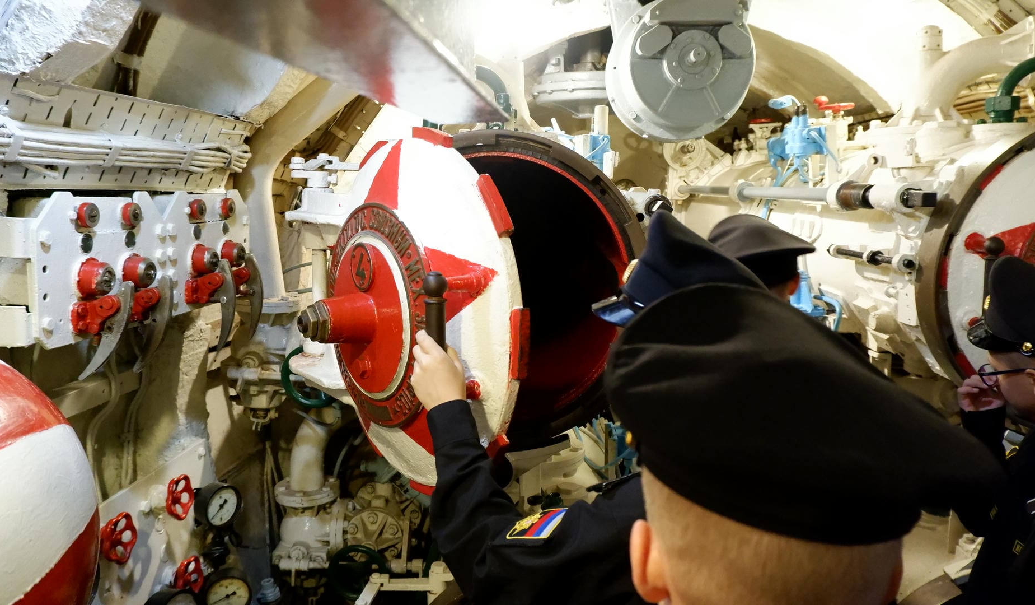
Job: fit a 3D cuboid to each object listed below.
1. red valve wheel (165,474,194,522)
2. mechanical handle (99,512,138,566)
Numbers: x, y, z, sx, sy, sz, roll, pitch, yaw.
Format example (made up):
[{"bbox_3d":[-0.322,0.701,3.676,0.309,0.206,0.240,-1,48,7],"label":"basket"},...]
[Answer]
[{"bbox_3d":[-0.631,0.365,1.385,0.025,0.084,0.084,1,10,7],"label":"red valve wheel"},{"bbox_3d":[-0.653,0.385,1.212,0.025,0.084,0.084,1,10,7],"label":"mechanical handle"}]

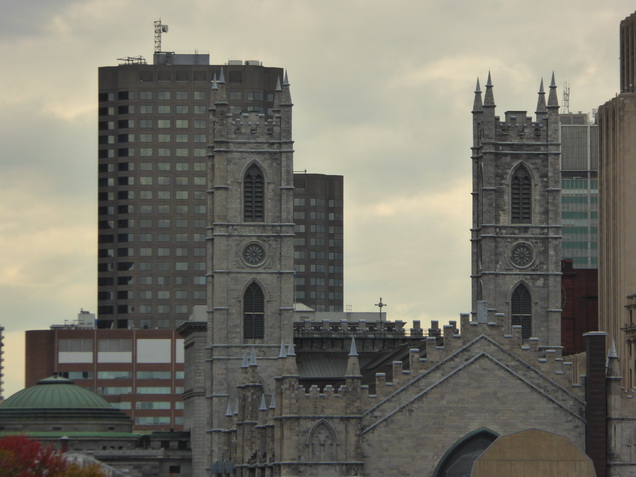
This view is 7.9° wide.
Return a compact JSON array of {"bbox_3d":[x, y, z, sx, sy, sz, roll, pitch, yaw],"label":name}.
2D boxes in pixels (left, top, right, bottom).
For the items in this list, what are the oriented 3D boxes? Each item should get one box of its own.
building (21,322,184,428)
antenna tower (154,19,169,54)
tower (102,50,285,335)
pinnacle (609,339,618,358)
[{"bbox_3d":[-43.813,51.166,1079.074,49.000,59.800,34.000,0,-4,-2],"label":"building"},{"bbox_3d":[-41.457,-53.510,1216.781,3.500,9.500,2.400,0,-4,-4],"label":"antenna tower"},{"bbox_3d":[-33.552,21.393,1213.502,48.500,138.100,40.000,0,-4,-4],"label":"tower"},{"bbox_3d":[31.162,11.600,484.384,1.050,2.100,1.050,0,-4,-7],"label":"pinnacle"}]

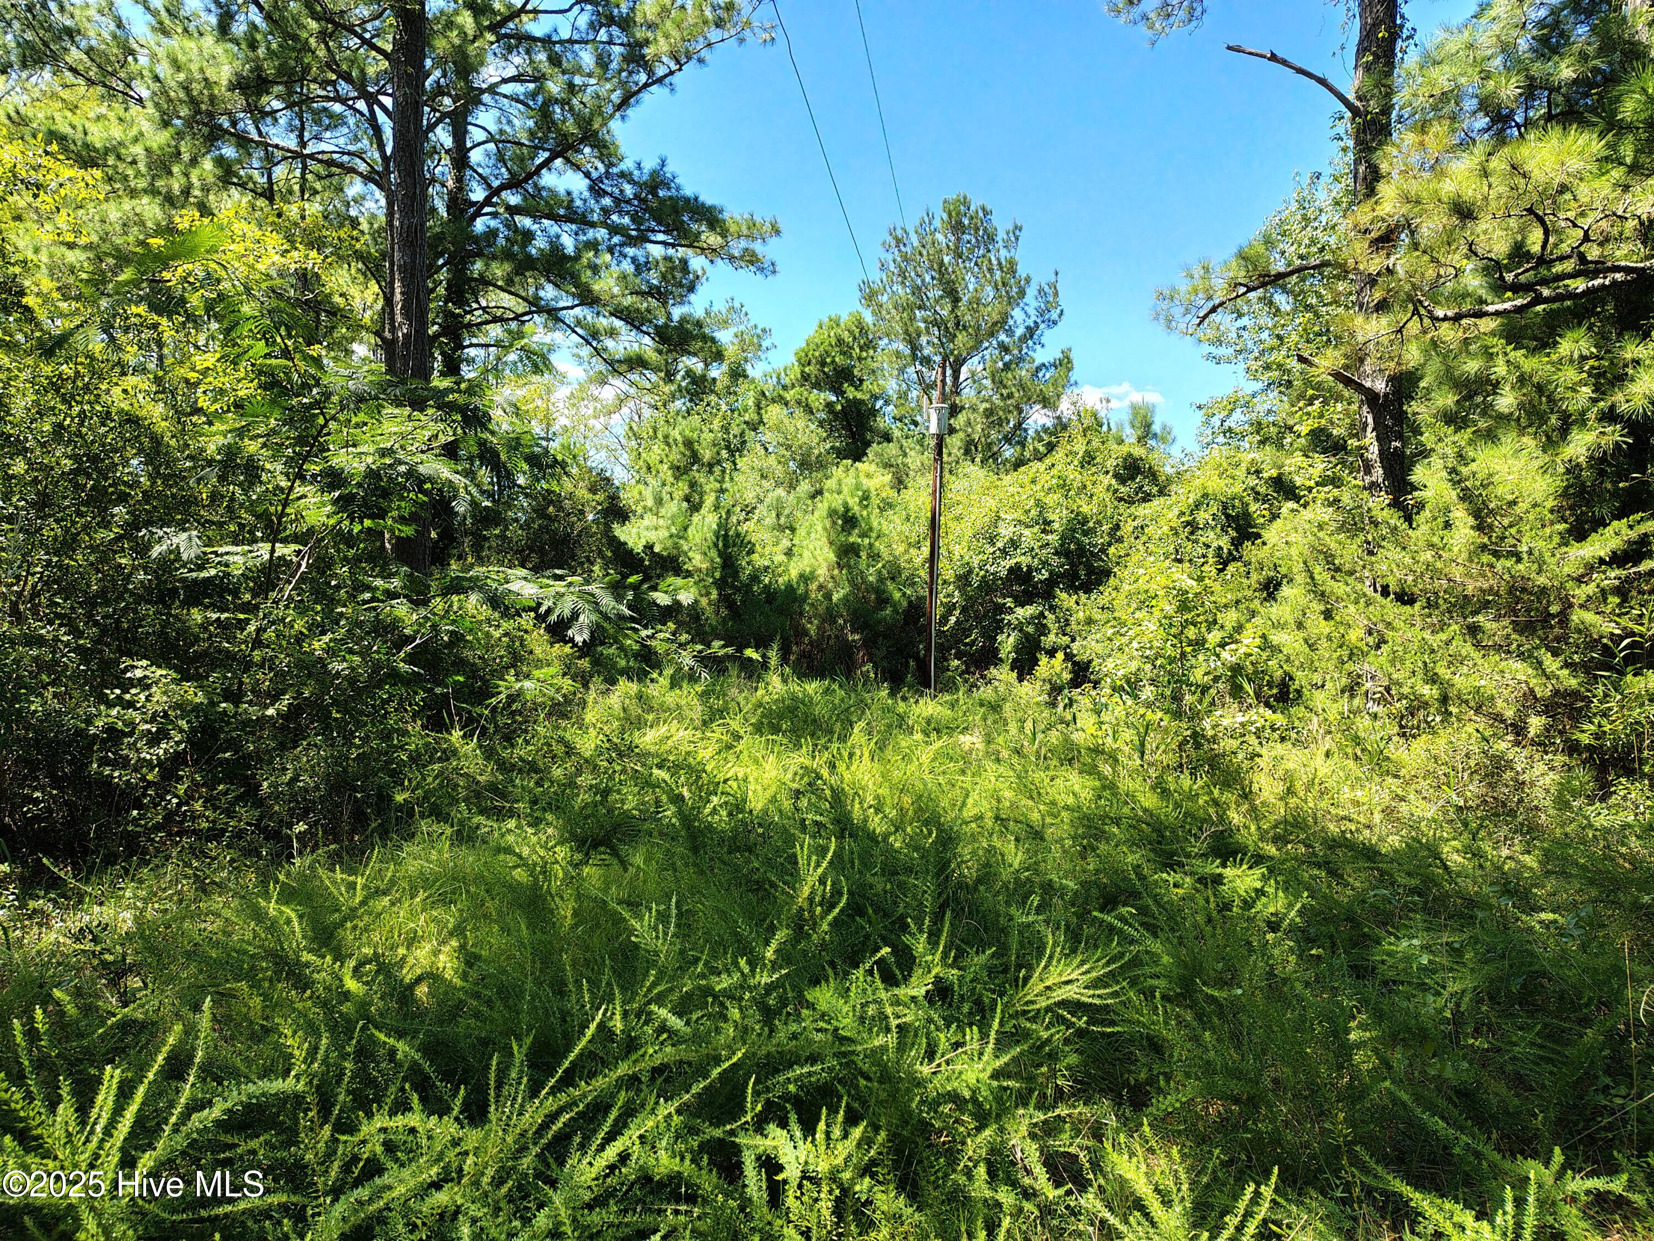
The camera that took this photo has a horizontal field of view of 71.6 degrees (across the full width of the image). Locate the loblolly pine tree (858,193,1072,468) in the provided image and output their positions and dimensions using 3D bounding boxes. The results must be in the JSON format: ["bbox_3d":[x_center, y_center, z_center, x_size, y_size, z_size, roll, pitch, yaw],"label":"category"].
[{"bbox_3d":[4.800,-6.200,40.000,7.400,17.200,7.200,0,-1,7],"label":"loblolly pine tree"}]

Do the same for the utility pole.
[{"bbox_3d":[2.530,-1.940,26.400,0.550,8.150,0.580,1,-1,6],"label":"utility pole"}]

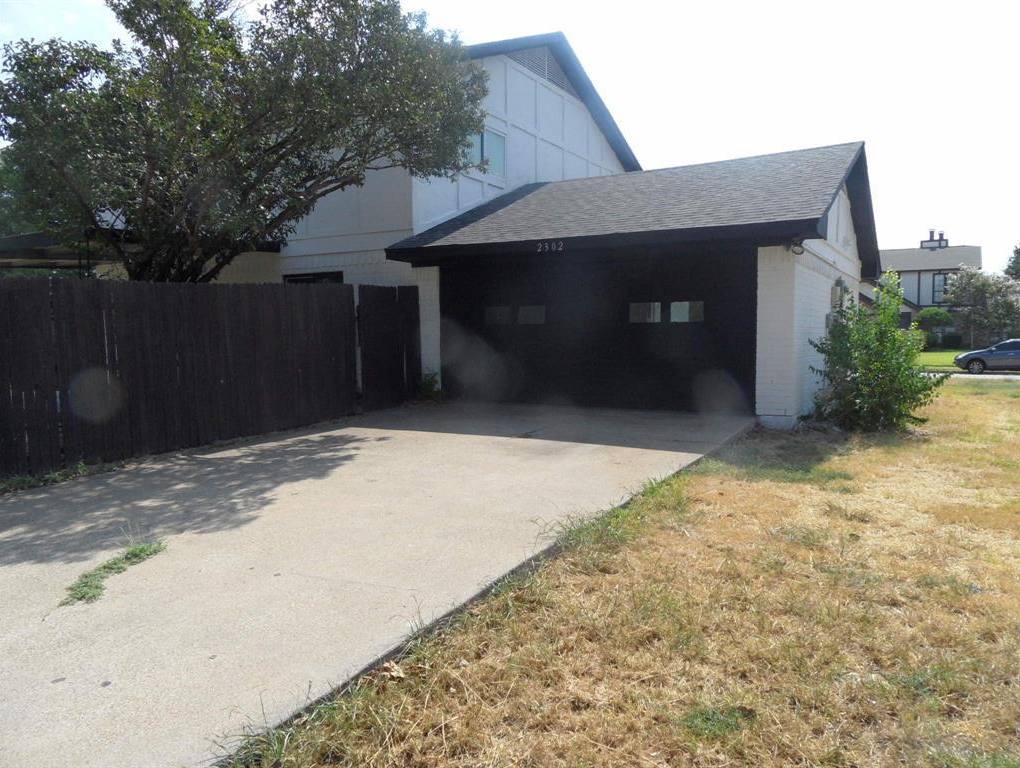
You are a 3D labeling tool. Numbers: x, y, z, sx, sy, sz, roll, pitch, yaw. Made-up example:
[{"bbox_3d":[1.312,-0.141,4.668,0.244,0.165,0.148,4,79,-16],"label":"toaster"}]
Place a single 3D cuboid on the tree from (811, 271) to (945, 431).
[{"bbox_3d":[4.950,-0.510,9.550,1.650,2.100,1.600,2,6,30],"label":"tree"}]

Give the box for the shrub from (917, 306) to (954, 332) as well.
[{"bbox_3d":[26.950,-4.150,45.000,2.050,1.500,1.950,2,6,30],"label":"shrub"}]

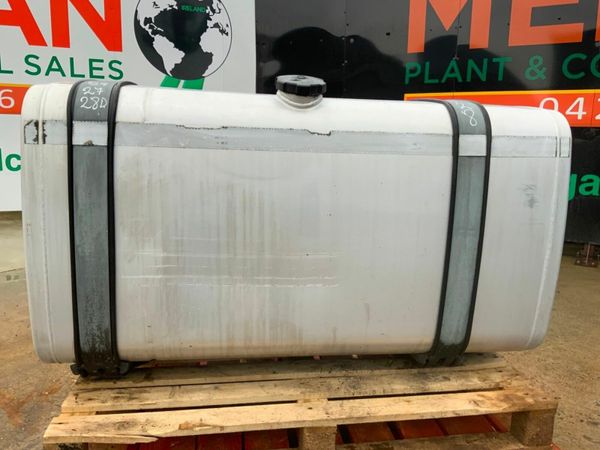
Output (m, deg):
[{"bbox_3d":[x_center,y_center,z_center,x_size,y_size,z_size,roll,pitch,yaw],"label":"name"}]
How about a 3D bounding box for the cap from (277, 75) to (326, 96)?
[{"bbox_3d":[0.004,-0.338,1.220,0.119,0.026,0.119,5,28,-3],"label":"cap"}]

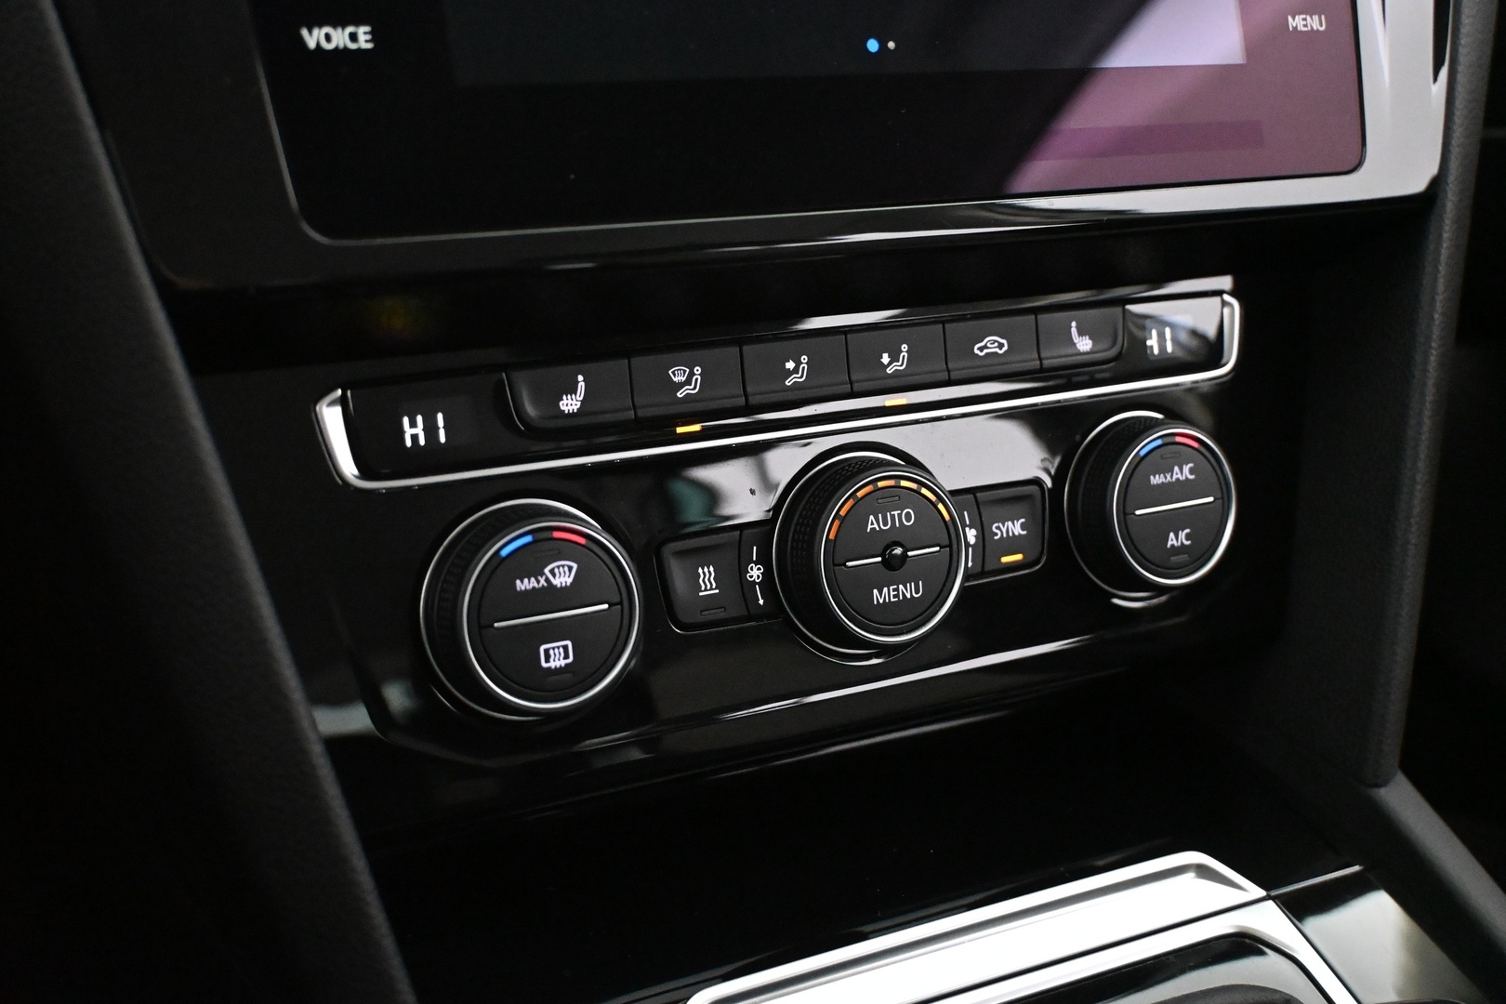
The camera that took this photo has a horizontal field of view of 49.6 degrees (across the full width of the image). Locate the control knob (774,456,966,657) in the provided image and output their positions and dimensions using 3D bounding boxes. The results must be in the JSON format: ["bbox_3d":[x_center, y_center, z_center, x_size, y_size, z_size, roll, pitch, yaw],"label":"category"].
[{"bbox_3d":[0.027,0.011,0.346,0.044,0.044,0.014,-9,6,-25],"label":"control knob"}]

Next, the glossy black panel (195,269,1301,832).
[{"bbox_3d":[0.022,0.004,0.352,0.260,0.090,0.030,-9,6,-25],"label":"glossy black panel"}]

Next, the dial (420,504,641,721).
[{"bbox_3d":[-0.041,0.021,0.313,0.044,0.044,0.014,-9,6,-25],"label":"dial"}]

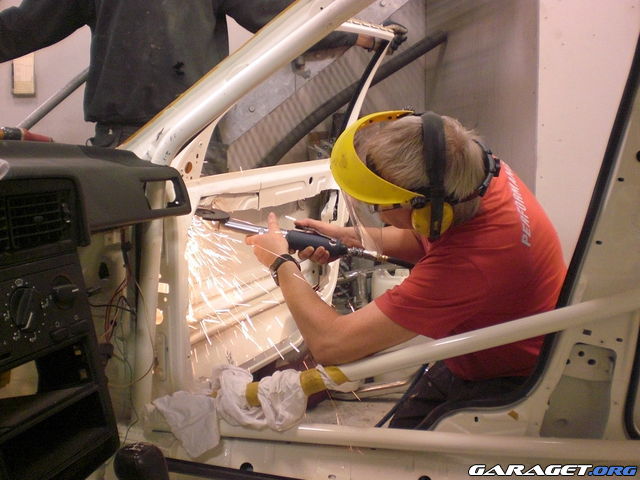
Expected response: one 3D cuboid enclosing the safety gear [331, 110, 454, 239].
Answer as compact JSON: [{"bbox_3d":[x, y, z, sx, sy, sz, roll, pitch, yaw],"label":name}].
[{"bbox_3d":[0.147,-0.123,1.310,0.235,0.200,0.190,-7,-38,8],"label":"safety gear"}]

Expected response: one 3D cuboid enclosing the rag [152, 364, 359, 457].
[{"bbox_3d":[-0.132,0.343,1.340,0.395,0.160,0.130,1,5,7],"label":"rag"}]

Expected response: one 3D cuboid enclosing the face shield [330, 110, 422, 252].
[{"bbox_3d":[0.116,-0.114,1.340,0.180,0.210,0.200,-7,-38,8],"label":"face shield"}]

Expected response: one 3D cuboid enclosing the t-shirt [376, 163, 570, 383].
[{"bbox_3d":[0.332,0.063,1.470,0.360,0.460,0.450,-8,19,15],"label":"t-shirt"}]

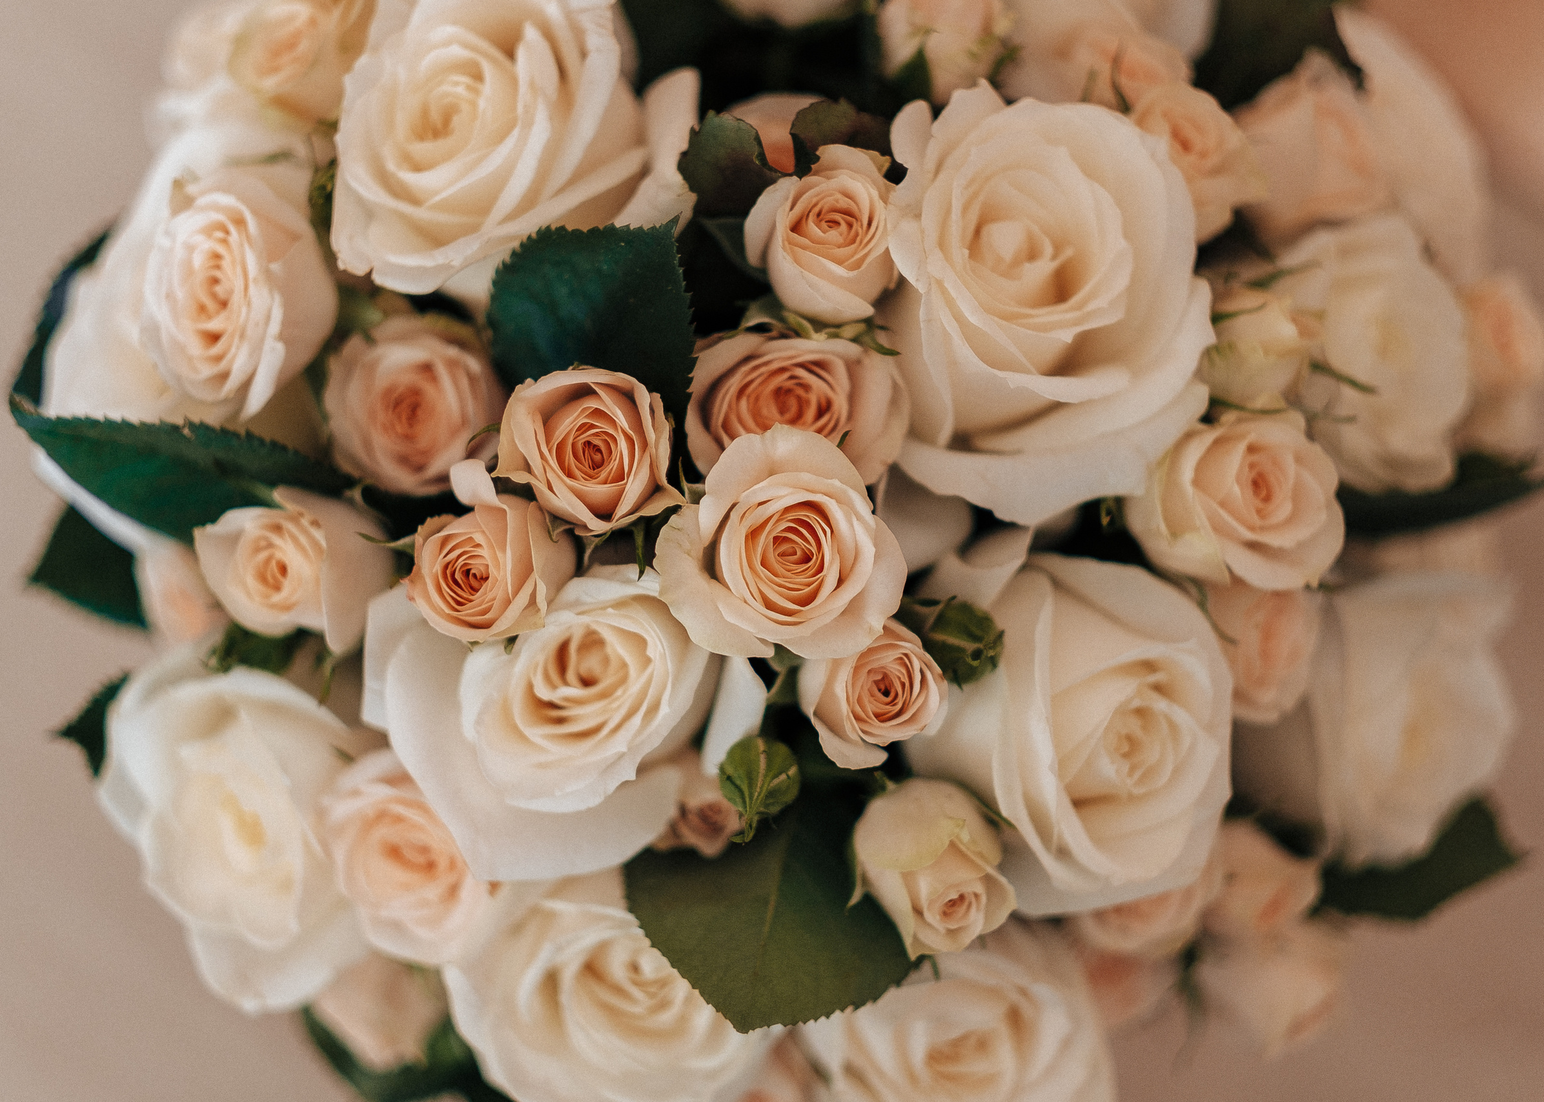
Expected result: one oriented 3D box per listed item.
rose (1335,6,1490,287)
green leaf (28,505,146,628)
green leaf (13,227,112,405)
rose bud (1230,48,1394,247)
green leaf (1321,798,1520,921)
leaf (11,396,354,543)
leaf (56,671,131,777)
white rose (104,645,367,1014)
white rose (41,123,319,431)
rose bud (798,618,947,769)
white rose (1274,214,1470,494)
[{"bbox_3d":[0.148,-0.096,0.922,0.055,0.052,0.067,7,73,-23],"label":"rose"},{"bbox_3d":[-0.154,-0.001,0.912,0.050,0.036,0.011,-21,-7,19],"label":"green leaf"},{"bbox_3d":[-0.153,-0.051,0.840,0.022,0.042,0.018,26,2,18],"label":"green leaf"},{"bbox_3d":[0.126,-0.094,0.902,0.042,0.043,0.047,7,73,-23],"label":"rose bud"},{"bbox_3d":[0.154,0.073,0.925,0.054,0.036,0.013,0,15,-18],"label":"green leaf"},{"bbox_3d":[-0.131,-0.020,0.855,0.075,0.012,0.040,8,62,23],"label":"leaf"},{"bbox_3d":[-0.154,0.042,0.922,0.042,0.034,0.011,-3,5,24],"label":"leaf"},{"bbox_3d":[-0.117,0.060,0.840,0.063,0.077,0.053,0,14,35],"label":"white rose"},{"bbox_3d":[-0.132,-0.062,0.870,0.066,0.055,0.066,0,78,26],"label":"white rose"},{"bbox_3d":[0.020,0.028,0.772,0.029,0.030,0.032,0,1,-14],"label":"rose bud"},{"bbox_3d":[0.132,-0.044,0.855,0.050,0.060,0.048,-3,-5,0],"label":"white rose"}]

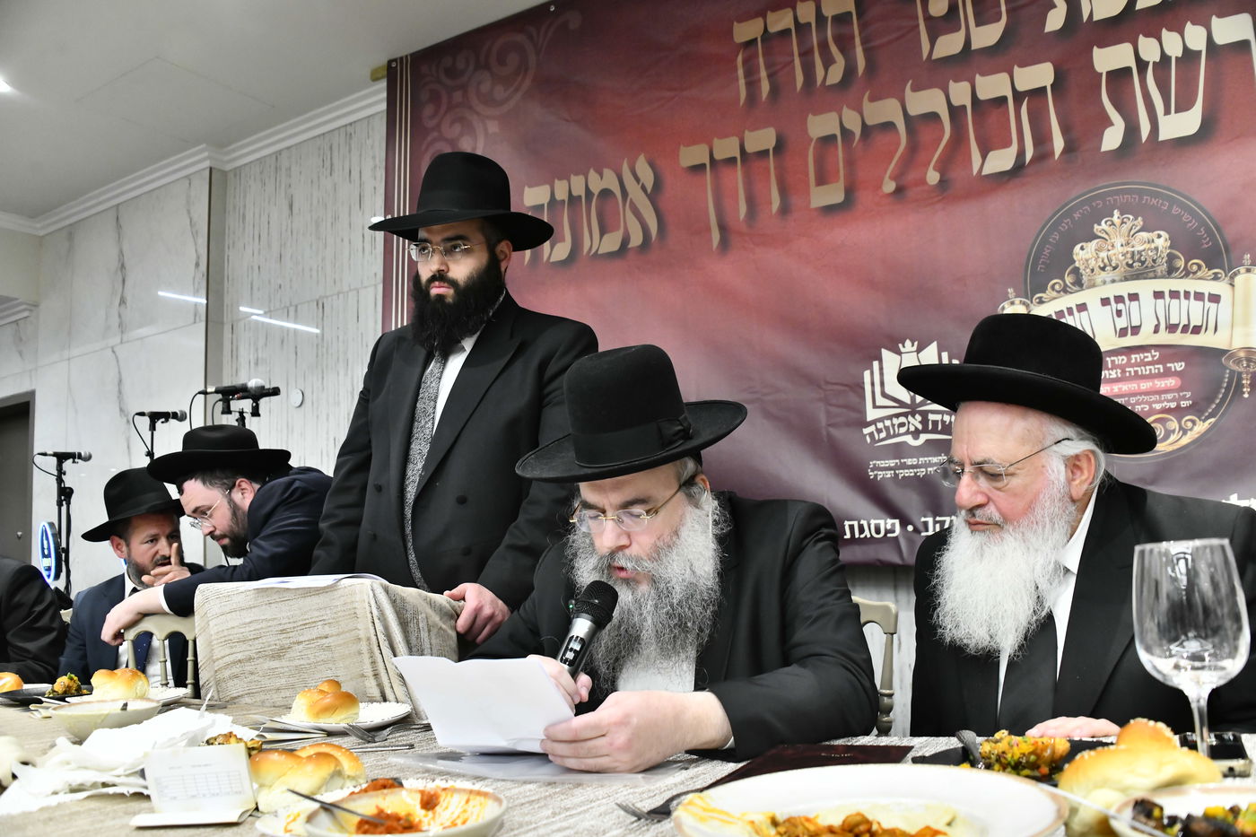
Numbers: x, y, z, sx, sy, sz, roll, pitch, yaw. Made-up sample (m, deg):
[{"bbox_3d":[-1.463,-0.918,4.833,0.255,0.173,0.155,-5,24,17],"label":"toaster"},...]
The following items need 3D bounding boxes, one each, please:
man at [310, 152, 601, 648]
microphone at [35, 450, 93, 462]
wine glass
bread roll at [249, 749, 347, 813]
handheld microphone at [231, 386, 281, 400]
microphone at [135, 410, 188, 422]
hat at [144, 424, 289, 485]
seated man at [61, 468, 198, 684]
[{"bbox_3d":[-0.285,0.336,1.869,0.580,1.802,0.420,-7,-9,30],"label":"man"},{"bbox_3d":[-2.307,0.153,4.000,0.210,0.052,0.052,4,-10,-35],"label":"microphone"},{"bbox_3d":[0.440,0.202,0.751,0.091,0.215,0.091,-2,-7,0],"label":"wine glass"},{"bbox_3d":[-0.281,0.310,0.835,0.080,0.050,0.090,-6,-8,26],"label":"bread roll"},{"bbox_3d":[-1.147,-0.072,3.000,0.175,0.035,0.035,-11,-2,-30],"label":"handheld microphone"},{"bbox_3d":[-1.815,-0.012,3.800,0.200,0.052,0.052,3,-9,-35],"label":"microphone"},{"bbox_3d":[-1.044,0.093,2.500,0.370,0.135,0.330,-4,-5,-29],"label":"hat"},{"bbox_3d":[-1.303,0.741,2.527,0.520,1.247,0.750,0,-8,-14],"label":"seated man"}]

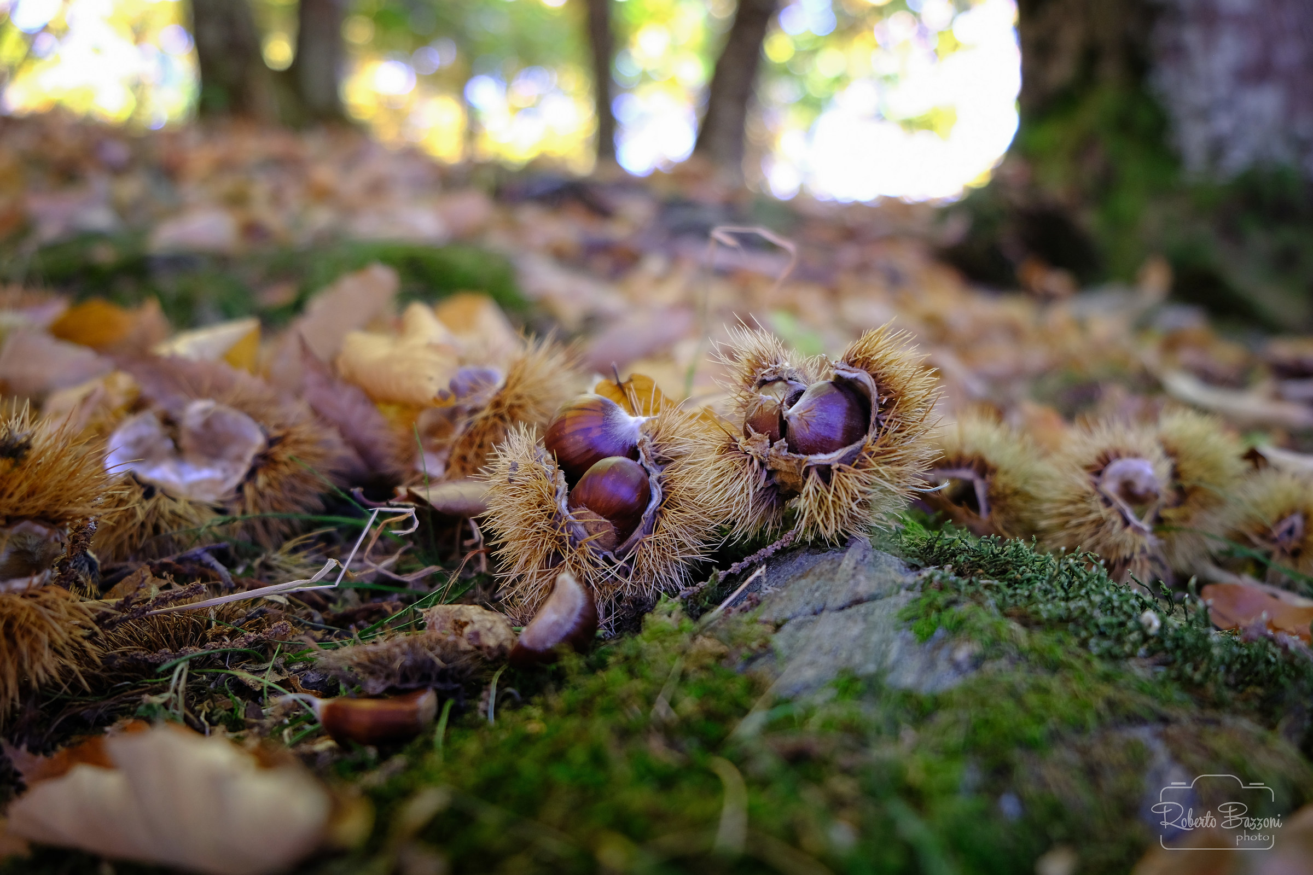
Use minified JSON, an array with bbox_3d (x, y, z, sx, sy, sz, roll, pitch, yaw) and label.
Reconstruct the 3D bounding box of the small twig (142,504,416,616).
[{"bbox_3d":[-0.127,0.042,0.333,0.093,0.038,0.030,0,8,0],"label":"small twig"}]

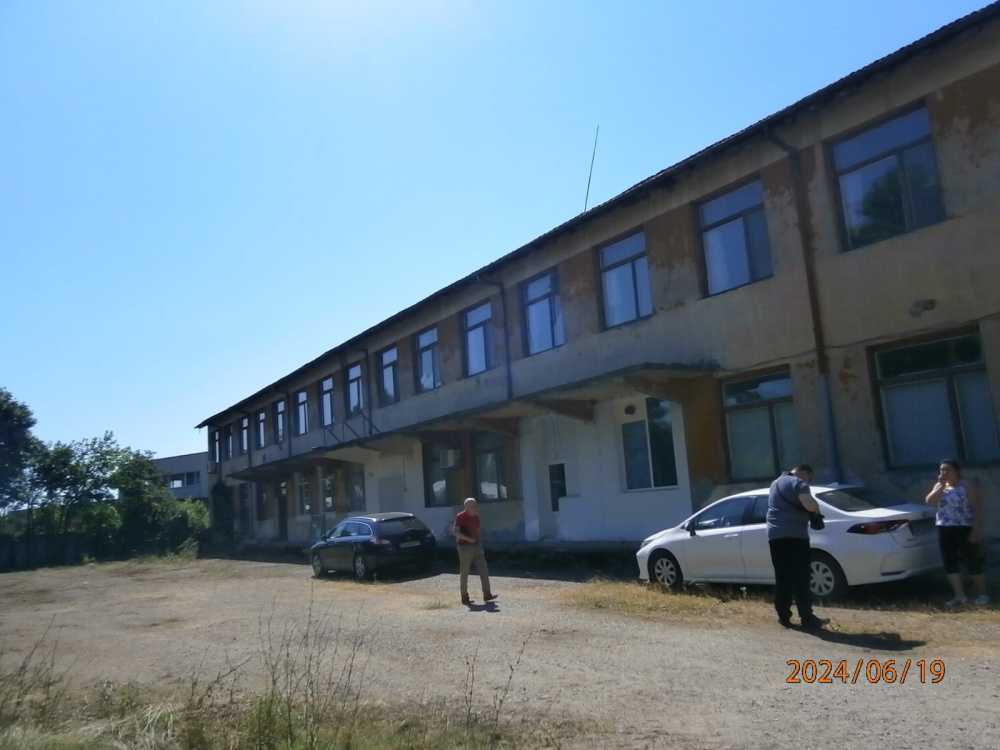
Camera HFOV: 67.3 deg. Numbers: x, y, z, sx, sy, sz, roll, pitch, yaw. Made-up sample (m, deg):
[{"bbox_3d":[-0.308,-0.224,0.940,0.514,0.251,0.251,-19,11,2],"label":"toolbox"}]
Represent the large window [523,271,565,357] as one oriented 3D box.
[{"bbox_3d":[1.090,-1.574,19.236,0.130,1.840,1.480,3,-12,-34],"label":"large window"}]

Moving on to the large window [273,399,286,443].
[{"bbox_3d":[-10.882,2.259,37.043,0.130,1.900,1.620,3,-12,-34],"label":"large window"}]

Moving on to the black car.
[{"bbox_3d":[-3.392,4.391,19.418,1.820,1.480,4.760,3,-12,-34],"label":"black car"}]

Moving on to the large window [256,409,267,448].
[{"bbox_3d":[-12.325,2.775,38.799,0.130,1.840,1.480,3,-12,-34],"label":"large window"}]

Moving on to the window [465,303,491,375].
[{"bbox_3d":[-0.686,-1.082,23.900,0.160,2.230,1.600,5,-13,-34],"label":"window"}]

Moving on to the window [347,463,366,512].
[{"bbox_3d":[-5.557,4.364,29.030,0.130,1.860,1.620,3,-12,-34],"label":"window"}]

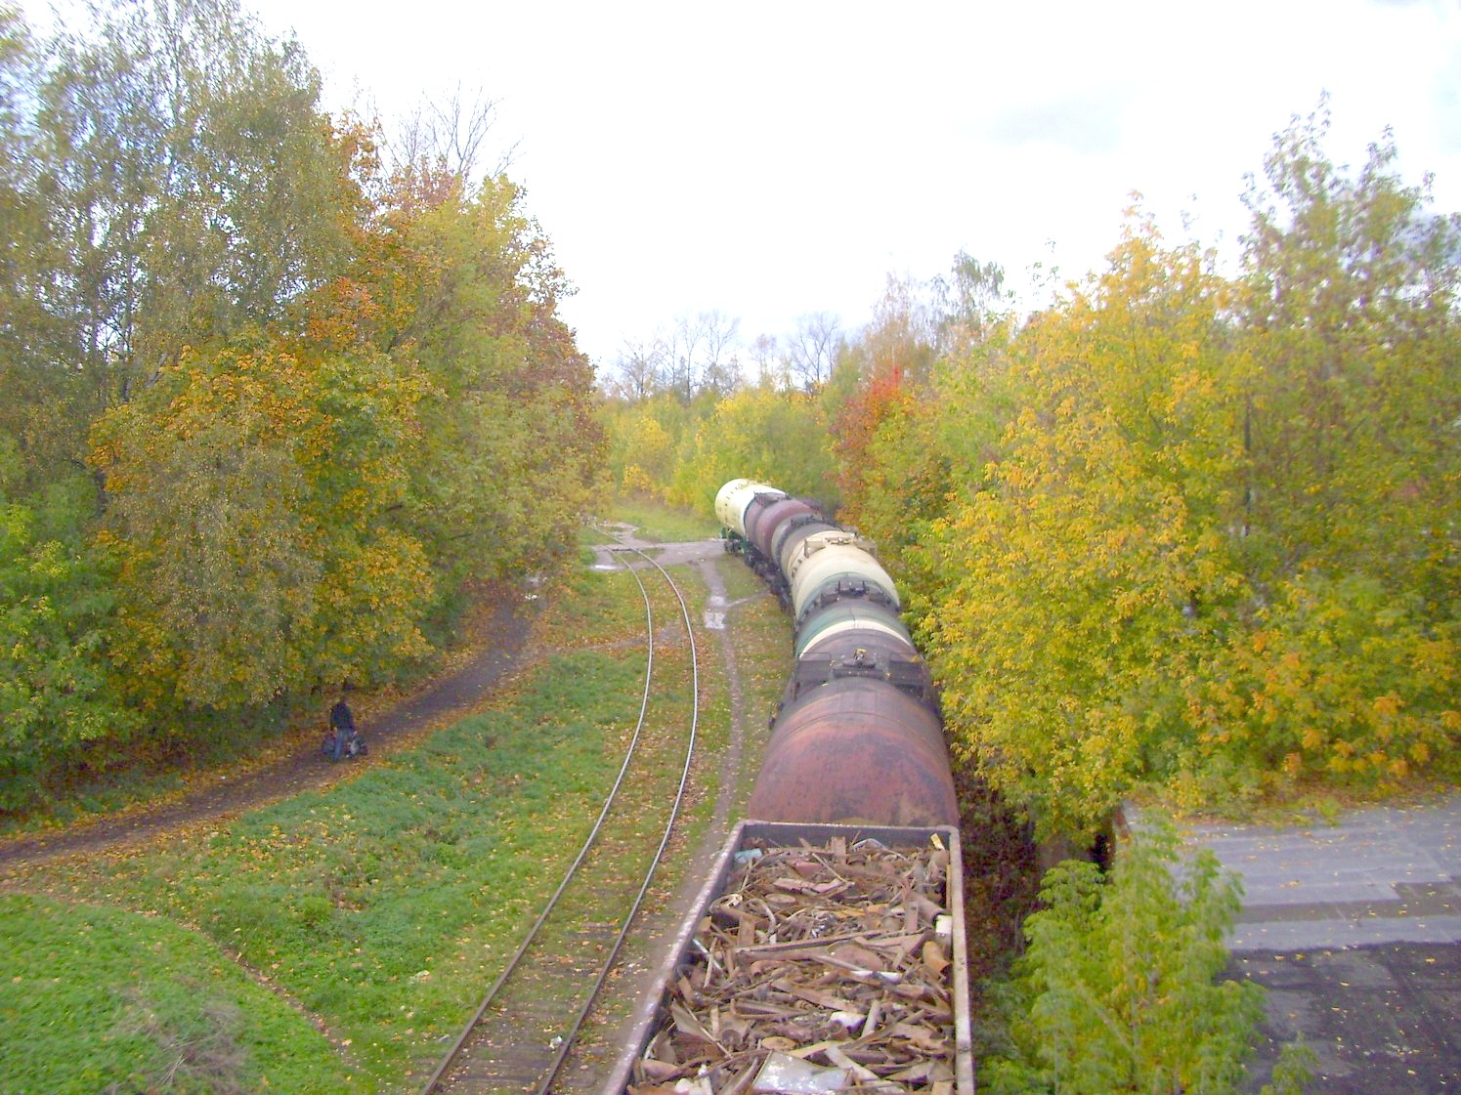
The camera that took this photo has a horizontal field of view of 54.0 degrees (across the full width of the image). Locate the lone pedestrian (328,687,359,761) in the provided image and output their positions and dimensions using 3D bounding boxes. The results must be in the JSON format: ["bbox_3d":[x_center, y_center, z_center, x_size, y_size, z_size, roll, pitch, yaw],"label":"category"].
[{"bbox_3d":[-9.951,4.603,36.872,0.700,1.750,0.500,2,6,14],"label":"lone pedestrian"}]

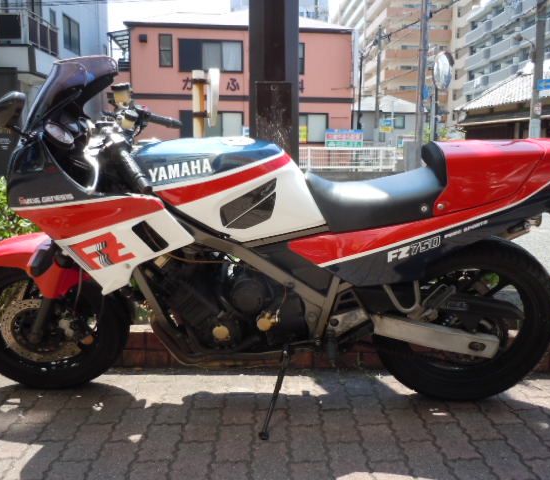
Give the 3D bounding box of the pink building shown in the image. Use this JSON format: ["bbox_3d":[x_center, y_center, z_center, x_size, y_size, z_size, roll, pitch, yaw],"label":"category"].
[{"bbox_3d":[-1.798,-6.658,24.291,9.300,7.300,7.500,0,9,-5],"label":"pink building"}]

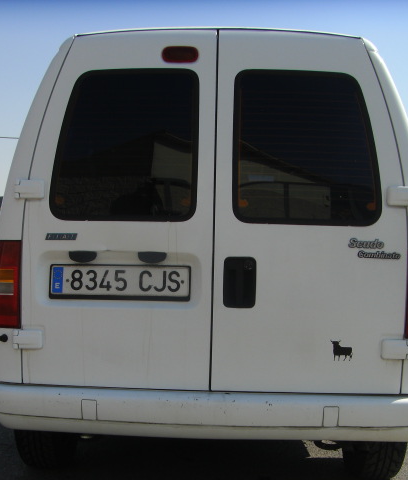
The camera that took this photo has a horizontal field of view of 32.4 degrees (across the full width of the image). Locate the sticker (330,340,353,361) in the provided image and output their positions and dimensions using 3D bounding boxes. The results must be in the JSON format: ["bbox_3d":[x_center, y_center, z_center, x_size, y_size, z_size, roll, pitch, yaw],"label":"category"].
[{"bbox_3d":[0.509,0.409,2.595,0.081,0.076,0.004,1,-4,2],"label":"sticker"}]

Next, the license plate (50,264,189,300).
[{"bbox_3d":[-0.313,0.162,2.635,0.528,0.128,0.020,1,-4,2],"label":"license plate"}]

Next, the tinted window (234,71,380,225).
[{"bbox_3d":[0.393,-0.356,2.675,0.549,0.596,0.030,1,-10,2],"label":"tinted window"}]

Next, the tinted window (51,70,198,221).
[{"bbox_3d":[-0.297,-0.367,2.690,0.546,0.590,0.030,1,-10,2],"label":"tinted window"}]

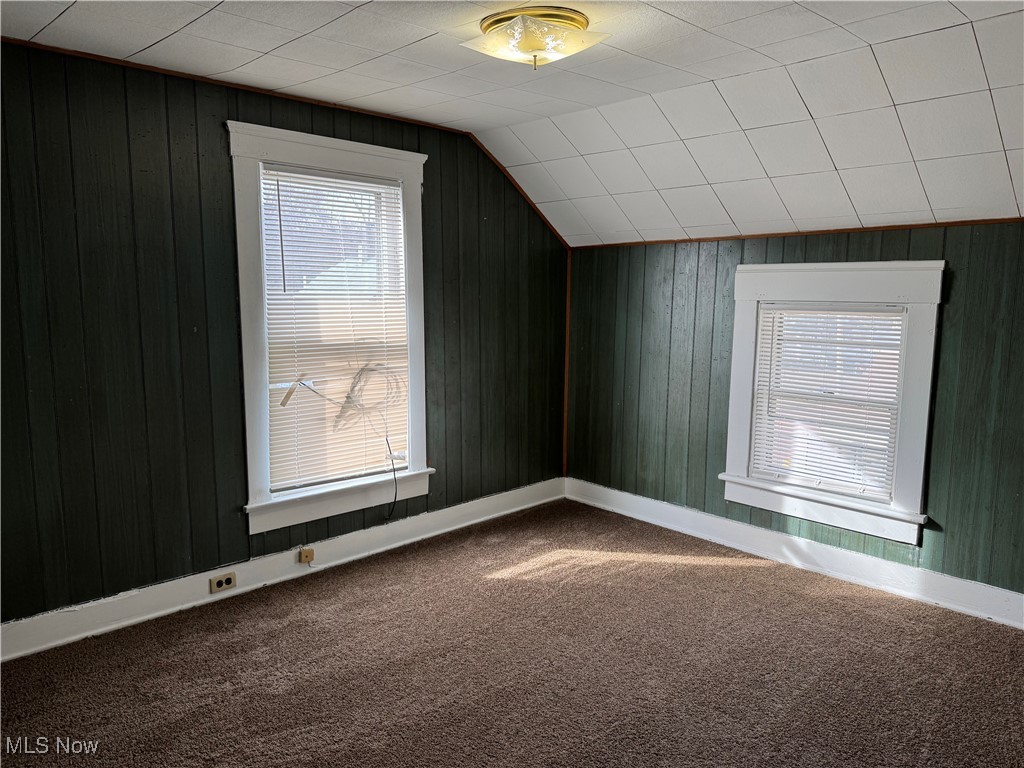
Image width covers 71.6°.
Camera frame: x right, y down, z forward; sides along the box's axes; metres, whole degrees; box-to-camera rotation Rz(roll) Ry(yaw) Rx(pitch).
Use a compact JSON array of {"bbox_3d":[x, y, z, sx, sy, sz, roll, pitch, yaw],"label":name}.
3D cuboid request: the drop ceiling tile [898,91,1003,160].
[{"bbox_3d":[1.609,-0.948,2.612,0.305,0.020,0.305,9,-21,46],"label":"drop ceiling tile"}]

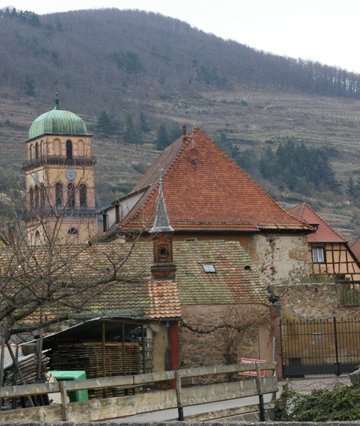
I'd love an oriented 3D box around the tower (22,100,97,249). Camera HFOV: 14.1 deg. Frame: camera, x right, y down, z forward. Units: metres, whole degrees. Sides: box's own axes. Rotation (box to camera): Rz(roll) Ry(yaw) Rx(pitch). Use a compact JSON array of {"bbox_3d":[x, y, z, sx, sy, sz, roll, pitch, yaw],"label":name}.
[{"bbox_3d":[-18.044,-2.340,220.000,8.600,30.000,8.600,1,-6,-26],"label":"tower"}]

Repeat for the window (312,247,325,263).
[{"bbox_3d":[9.221,2.763,97.000,0.860,1.060,0.150,0,-6,-25],"label":"window"}]

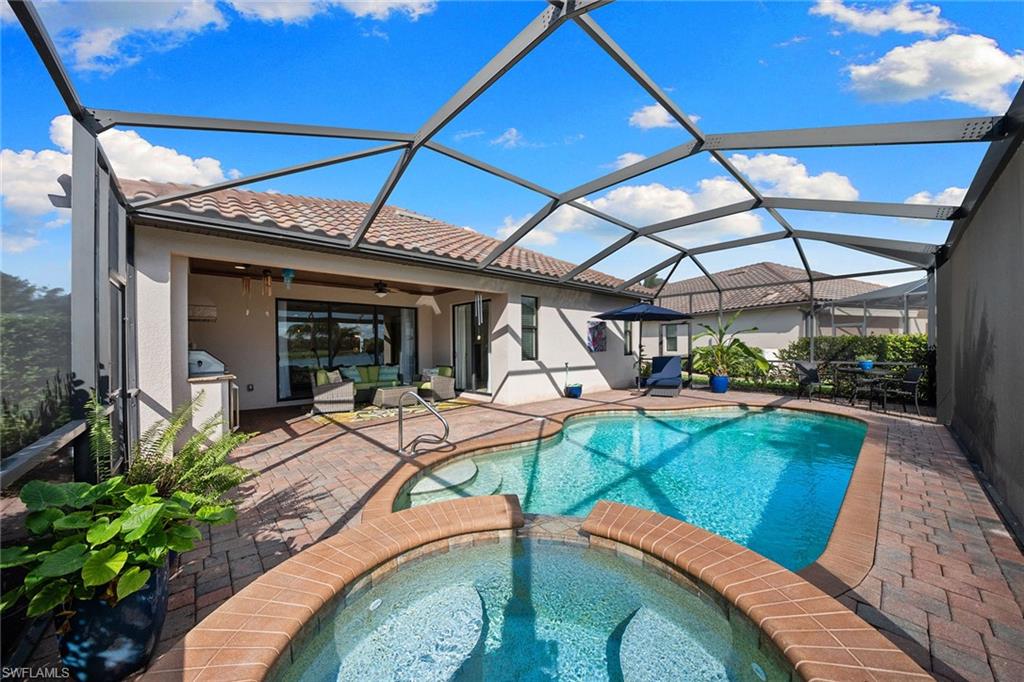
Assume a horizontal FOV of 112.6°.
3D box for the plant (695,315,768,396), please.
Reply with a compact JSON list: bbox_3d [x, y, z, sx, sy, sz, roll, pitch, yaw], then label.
[{"bbox_3d":[5.980,0.330,9.400,1.800,2.230,1.650,0,1,33],"label":"plant"}]

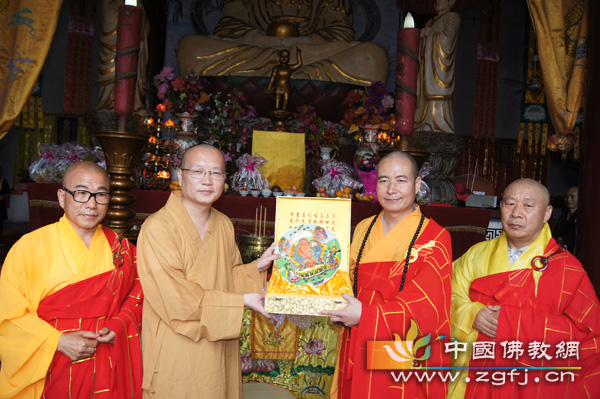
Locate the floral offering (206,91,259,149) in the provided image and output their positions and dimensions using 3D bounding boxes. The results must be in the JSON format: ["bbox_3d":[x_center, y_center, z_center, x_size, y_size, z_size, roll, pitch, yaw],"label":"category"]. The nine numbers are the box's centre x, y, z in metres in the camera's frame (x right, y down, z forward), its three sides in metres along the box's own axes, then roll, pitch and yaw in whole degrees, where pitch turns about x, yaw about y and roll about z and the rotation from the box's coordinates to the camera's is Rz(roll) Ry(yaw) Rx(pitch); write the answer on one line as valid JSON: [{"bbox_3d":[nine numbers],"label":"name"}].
[{"bbox_3d":[-0.811,-0.960,5.400,0.590,0.660,0.480,3,-1,-6],"label":"floral offering"}]

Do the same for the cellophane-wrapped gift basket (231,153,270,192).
[{"bbox_3d":[-0.539,-0.294,4.900,0.420,0.430,0.360,3,0,-3],"label":"cellophane-wrapped gift basket"}]

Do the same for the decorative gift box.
[{"bbox_3d":[0.040,0.183,1.560,0.280,0.325,0.295,2,10,2],"label":"decorative gift box"}]

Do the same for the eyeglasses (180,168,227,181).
[{"bbox_3d":[-0.361,-0.094,1.660,0.140,0.042,0.140,3,5,-31],"label":"eyeglasses"}]

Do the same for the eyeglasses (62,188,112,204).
[{"bbox_3d":[-0.748,-0.014,1.580,0.143,0.045,0.140,4,6,-41],"label":"eyeglasses"}]

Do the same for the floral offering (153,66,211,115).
[{"bbox_3d":[-1.397,-1.285,5.300,0.640,0.530,0.500,3,-1,-11],"label":"floral offering"}]

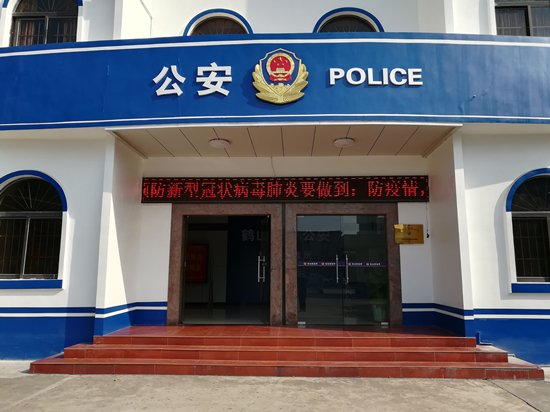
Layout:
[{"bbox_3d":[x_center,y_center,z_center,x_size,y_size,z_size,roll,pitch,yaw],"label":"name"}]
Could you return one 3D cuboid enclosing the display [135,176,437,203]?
[{"bbox_3d":[0.201,-0.331,8.574,5.907,0.536,0.110,0,-8,2],"label":"display"}]

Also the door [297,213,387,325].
[{"bbox_3d":[1.373,1.289,8.388,1.834,2.201,0.070,0,-8,2],"label":"door"}]

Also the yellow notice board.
[{"bbox_3d":[2.739,0.586,8.409,0.581,0.393,0.030,0,-8,2],"label":"yellow notice board"}]

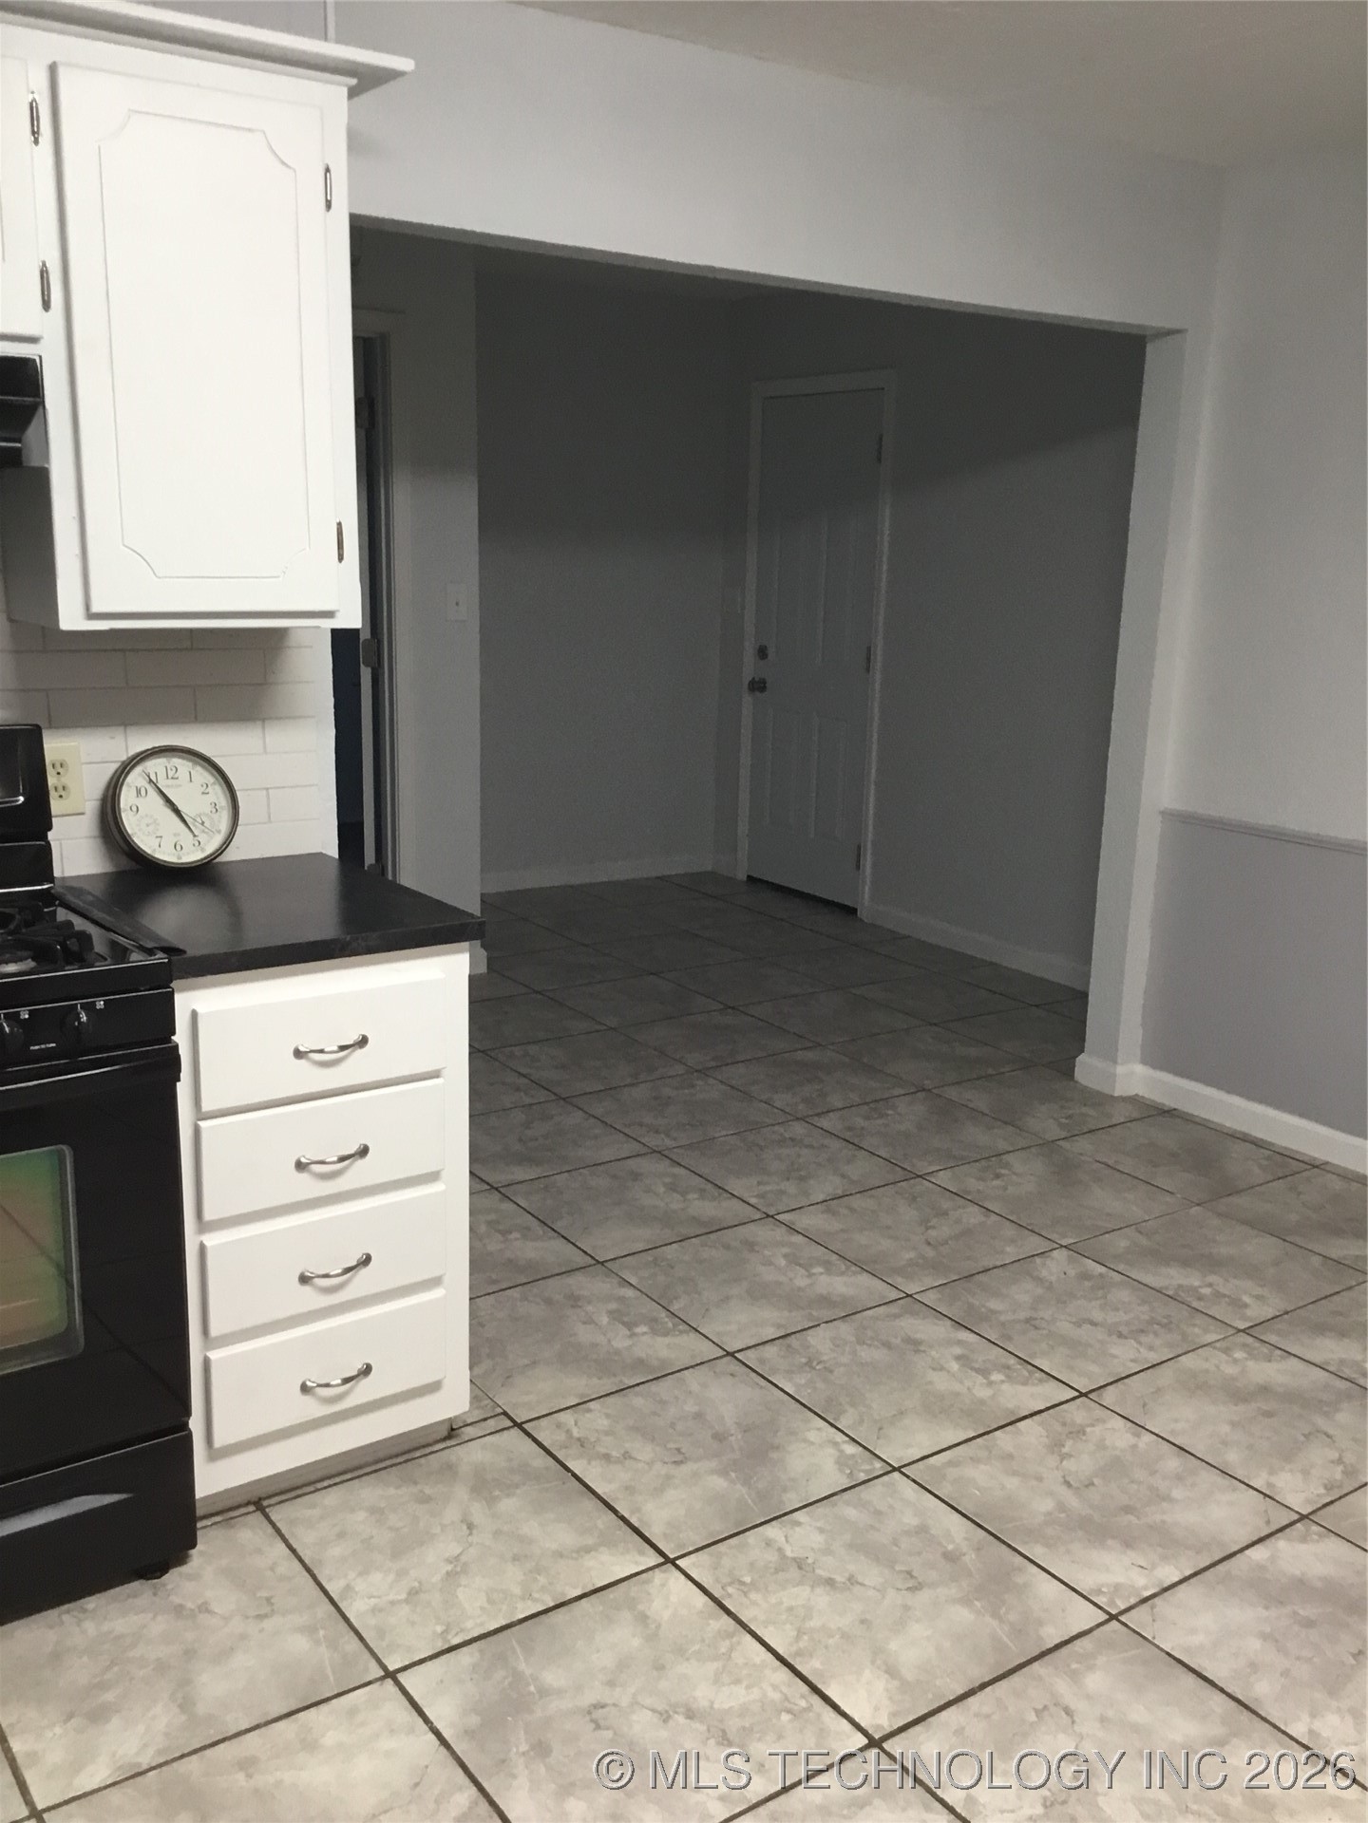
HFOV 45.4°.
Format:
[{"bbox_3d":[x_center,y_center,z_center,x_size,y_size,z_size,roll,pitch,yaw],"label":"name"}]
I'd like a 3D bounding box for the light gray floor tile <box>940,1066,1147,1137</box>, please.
[{"bbox_3d":[0.999,0.528,4.505,0.452,0.012,0.452,-7,16,-35],"label":"light gray floor tile"}]

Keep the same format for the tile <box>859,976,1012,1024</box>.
[{"bbox_3d":[0.851,0.295,5.486,0.451,0.012,0.451,-7,16,-35],"label":"tile"}]

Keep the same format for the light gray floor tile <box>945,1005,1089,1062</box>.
[{"bbox_3d":[1.112,0.388,5.127,0.451,0.012,0.451,-7,16,-35],"label":"light gray floor tile"}]

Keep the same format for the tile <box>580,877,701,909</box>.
[{"bbox_3d":[-0.194,-0.073,6.934,0.449,0.012,0.412,-7,16,-35],"label":"tile"}]

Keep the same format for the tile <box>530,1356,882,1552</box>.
[{"bbox_3d":[0.035,0.905,2.757,0.450,0.010,0.450,-7,16,-35],"label":"tile"}]

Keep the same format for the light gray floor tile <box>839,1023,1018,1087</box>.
[{"bbox_3d":[0.739,0.436,4.867,0.451,0.012,0.451,-7,16,-35],"label":"light gray floor tile"}]

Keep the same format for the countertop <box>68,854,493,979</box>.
[{"bbox_3d":[-0.669,-0.006,2.582,0.478,0.034,0.605,-7,16,-35],"label":"countertop"}]

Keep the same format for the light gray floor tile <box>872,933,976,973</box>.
[{"bbox_3d":[0.898,0.162,6.081,0.303,0.012,0.449,-7,16,-35],"label":"light gray floor tile"}]

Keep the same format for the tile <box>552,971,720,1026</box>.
[{"bbox_3d":[-0.161,0.298,5.330,0.452,0.012,0.452,-7,16,-35],"label":"tile"}]

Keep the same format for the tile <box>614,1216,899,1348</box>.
[{"bbox_3d":[0.145,0.767,3.379,0.449,0.012,0.449,-7,16,-35],"label":"tile"}]

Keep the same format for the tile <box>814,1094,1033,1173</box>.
[{"bbox_3d":[0.629,0.577,4.259,0.450,0.010,0.450,-7,16,-35],"label":"tile"}]

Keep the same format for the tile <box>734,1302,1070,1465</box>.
[{"bbox_3d":[0.408,0.860,3.017,0.449,0.012,0.449,-7,16,-35],"label":"tile"}]

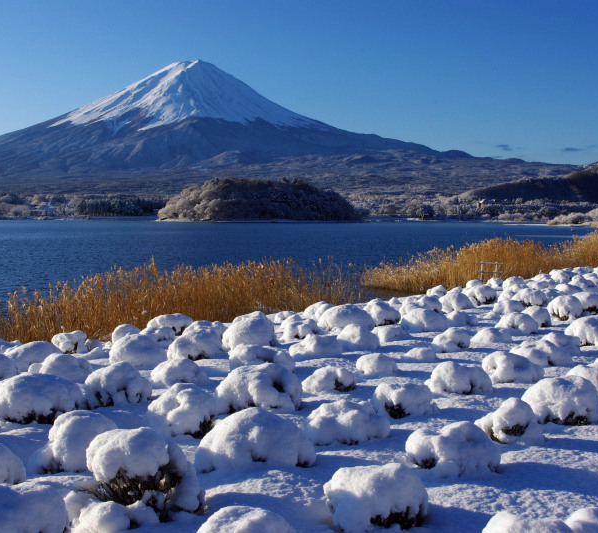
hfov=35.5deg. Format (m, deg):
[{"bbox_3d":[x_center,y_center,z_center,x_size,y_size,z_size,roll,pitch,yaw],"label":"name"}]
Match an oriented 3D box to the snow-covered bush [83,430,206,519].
[{"bbox_3d":[-0.941,1.217,5.665,0.696,0.470,0.613,-1,3,-10],"label":"snow-covered bush"}]

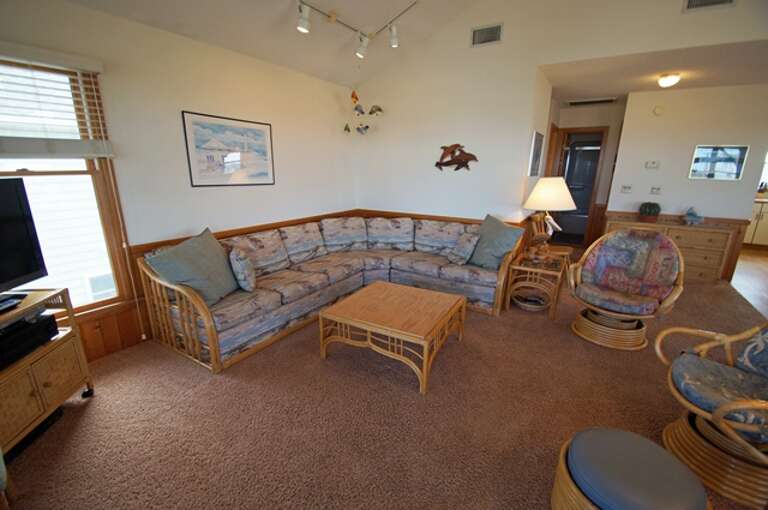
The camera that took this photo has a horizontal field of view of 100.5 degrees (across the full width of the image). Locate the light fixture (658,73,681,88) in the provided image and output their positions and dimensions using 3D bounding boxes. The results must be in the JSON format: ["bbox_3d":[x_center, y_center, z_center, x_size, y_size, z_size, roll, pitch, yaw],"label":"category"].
[{"bbox_3d":[3.222,-1.963,3.599,0.192,0.085,0.192,10,18,30],"label":"light fixture"}]

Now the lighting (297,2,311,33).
[{"bbox_3d":[-0.660,-1.945,2.628,0.082,0.199,0.082,10,18,30],"label":"lighting"}]

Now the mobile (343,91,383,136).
[{"bbox_3d":[-0.270,-1.762,3.932,0.440,0.405,0.355,10,18,30],"label":"mobile"}]

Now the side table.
[{"bbox_3d":[1.602,0.311,3.379,0.476,0.476,0.611,10,18,30],"label":"side table"}]

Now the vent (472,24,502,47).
[{"bbox_3d":[1.099,-2.377,3.444,0.334,0.168,0.028,10,18,30],"label":"vent"}]

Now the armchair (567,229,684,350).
[{"bbox_3d":[2.045,0.257,2.762,0.852,0.916,0.781,-14,21,-42],"label":"armchair"}]

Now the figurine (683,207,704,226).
[{"bbox_3d":[4.098,-0.488,4.248,0.177,0.192,0.106,10,18,30],"label":"figurine"}]

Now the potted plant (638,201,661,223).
[{"bbox_3d":[3.728,-0.563,4.482,0.213,0.213,0.213,10,18,30],"label":"potted plant"}]

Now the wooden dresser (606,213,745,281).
[{"bbox_3d":[3.939,-0.112,4.520,1.399,0.731,0.369,10,18,30],"label":"wooden dresser"}]

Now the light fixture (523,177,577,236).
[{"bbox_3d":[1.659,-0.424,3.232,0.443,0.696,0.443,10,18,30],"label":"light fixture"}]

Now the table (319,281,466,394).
[{"bbox_3d":[0.108,0.575,2.556,0.828,0.376,0.828,9,17,27],"label":"table"}]

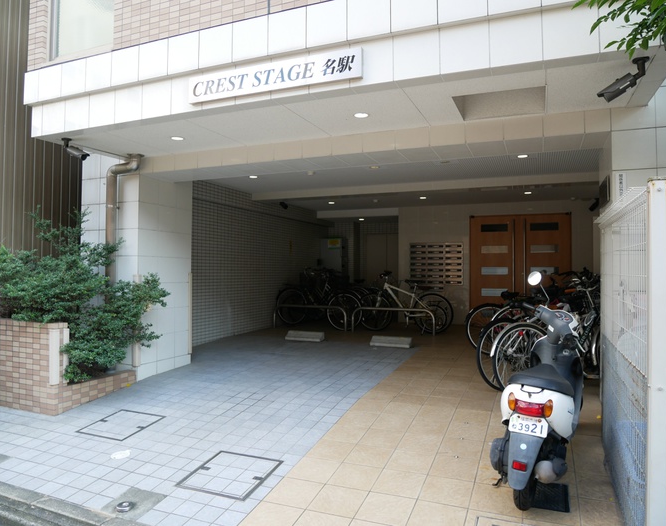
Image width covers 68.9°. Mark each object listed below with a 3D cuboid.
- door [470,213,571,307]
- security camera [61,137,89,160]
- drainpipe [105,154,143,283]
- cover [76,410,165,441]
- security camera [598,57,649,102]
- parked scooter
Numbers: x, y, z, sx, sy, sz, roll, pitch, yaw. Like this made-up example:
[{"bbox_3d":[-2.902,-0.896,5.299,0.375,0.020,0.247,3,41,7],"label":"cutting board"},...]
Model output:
[{"bbox_3d":[3.652,0.154,9.513,1.854,2.198,0.100,0,-1,22],"label":"door"},{"bbox_3d":[-2.421,-1.061,4.547,0.265,0.210,0.100,6,0,13],"label":"security camera"},{"bbox_3d":[-2.306,-0.002,5.355,0.537,2.297,0.140,0,-1,22],"label":"drainpipe"},{"bbox_3d":[-1.875,1.449,4.330,0.534,0.030,0.513,0,5,22],"label":"cover"},{"bbox_3d":[1.723,-1.077,2.865,0.260,0.220,0.100,-7,-4,26],"label":"security camera"},{"bbox_3d":[1.421,0.785,3.290,0.660,1.220,1.680,1,6,33],"label":"parked scooter"}]

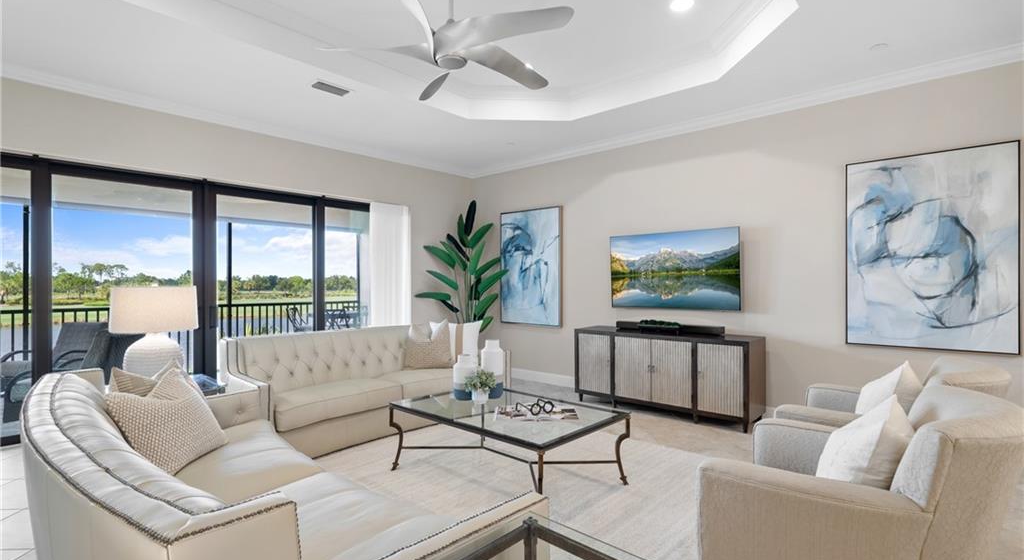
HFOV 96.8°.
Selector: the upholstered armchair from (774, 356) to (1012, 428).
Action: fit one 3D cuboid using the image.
[{"bbox_3d":[2.118,0.911,2.621,0.930,0.900,0.860,0,0,37],"label":"upholstered armchair"}]

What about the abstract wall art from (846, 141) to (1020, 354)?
[{"bbox_3d":[3.300,-0.230,3.635,1.020,1.530,0.050,0,-1,43],"label":"abstract wall art"}]

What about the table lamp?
[{"bbox_3d":[-2.285,0.385,2.900,0.450,0.670,0.450,0,-1,43],"label":"table lamp"}]

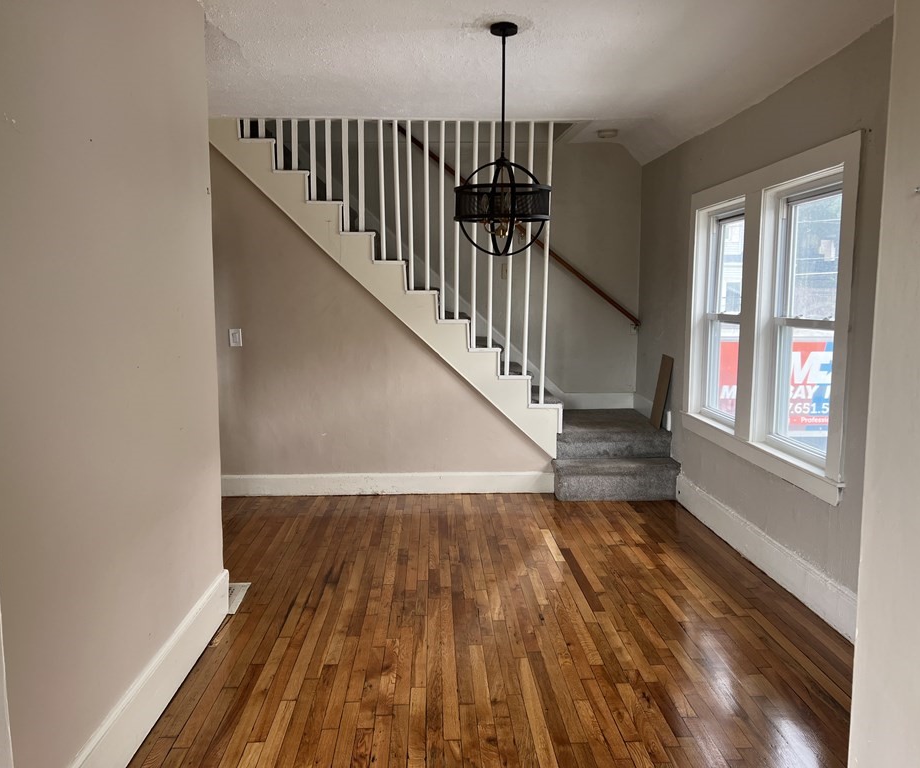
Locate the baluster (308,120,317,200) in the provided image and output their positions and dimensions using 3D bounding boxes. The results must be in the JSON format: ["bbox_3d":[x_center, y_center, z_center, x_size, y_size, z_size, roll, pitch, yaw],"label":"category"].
[{"bbox_3d":[-1.004,-1.528,5.254,0.040,0.539,0.036,0,6,-2],"label":"baluster"}]

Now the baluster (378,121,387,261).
[{"bbox_3d":[-0.537,-1.329,5.293,0.032,0.939,0.032,-1,6,-2],"label":"baluster"}]

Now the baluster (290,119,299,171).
[{"bbox_3d":[-1.125,-1.629,5.238,0.041,0.334,0.036,0,6,-2],"label":"baluster"}]

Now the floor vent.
[{"bbox_3d":[-1.123,0.993,3.582,0.231,0.011,0.375,0,7,-3],"label":"floor vent"}]

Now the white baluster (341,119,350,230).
[{"bbox_3d":[-0.772,-1.409,5.218,0.037,0.739,0.037,0,7,-3],"label":"white baluster"}]

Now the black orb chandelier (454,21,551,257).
[{"bbox_3d":[0.197,-1.078,3.474,0.438,1.000,0.438,0,7,-3],"label":"black orb chandelier"}]

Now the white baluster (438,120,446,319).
[{"bbox_3d":[-0.121,-1.127,5.331,0.032,1.342,0.032,0,6,-2],"label":"white baluster"}]

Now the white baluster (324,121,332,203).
[{"bbox_3d":[-0.882,-1.508,5.201,0.037,0.535,0.037,0,7,-3],"label":"white baluster"}]

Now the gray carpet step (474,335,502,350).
[{"bbox_3d":[0.164,-0.207,5.866,0.259,0.196,0.927,0,7,-3],"label":"gray carpet step"}]

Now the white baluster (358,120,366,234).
[{"bbox_3d":[-0.676,-1.426,5.277,0.040,0.747,0.036,0,6,-2],"label":"white baluster"}]

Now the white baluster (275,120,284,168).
[{"bbox_3d":[-1.204,-1.607,5.173,0.037,0.326,0.037,0,7,-3],"label":"white baluster"}]

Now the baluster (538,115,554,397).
[{"bbox_3d":[0.606,-0.828,5.390,0.032,1.948,0.032,1,6,-2],"label":"baluster"}]

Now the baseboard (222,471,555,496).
[{"bbox_3d":[-0.500,0.707,5.495,2.362,0.161,0.020,0,6,-2],"label":"baseboard"}]

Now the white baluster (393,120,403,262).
[{"bbox_3d":[-0.432,-1.329,5.297,0.032,0.939,0.032,-2,6,-2],"label":"white baluster"}]

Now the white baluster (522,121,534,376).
[{"bbox_3d":[0.471,-0.924,5.336,0.034,1.744,0.034,0,7,-3],"label":"white baluster"}]

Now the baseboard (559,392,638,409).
[{"bbox_3d":[1.152,0.139,6.416,0.635,0.139,0.020,0,7,-3],"label":"baseboard"}]

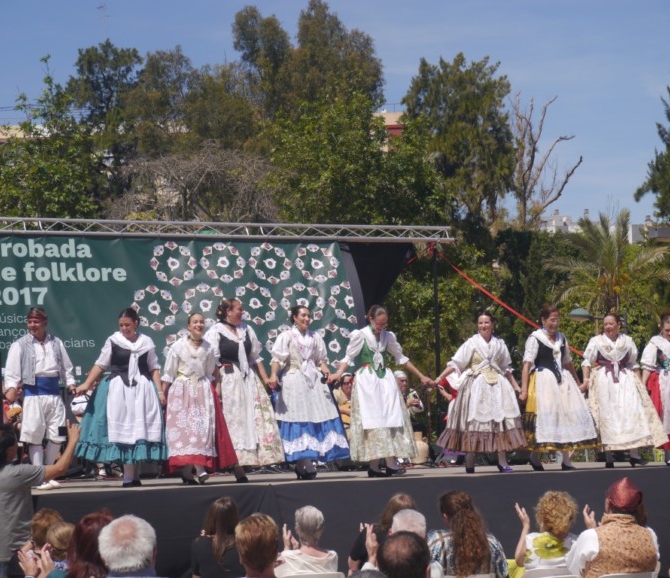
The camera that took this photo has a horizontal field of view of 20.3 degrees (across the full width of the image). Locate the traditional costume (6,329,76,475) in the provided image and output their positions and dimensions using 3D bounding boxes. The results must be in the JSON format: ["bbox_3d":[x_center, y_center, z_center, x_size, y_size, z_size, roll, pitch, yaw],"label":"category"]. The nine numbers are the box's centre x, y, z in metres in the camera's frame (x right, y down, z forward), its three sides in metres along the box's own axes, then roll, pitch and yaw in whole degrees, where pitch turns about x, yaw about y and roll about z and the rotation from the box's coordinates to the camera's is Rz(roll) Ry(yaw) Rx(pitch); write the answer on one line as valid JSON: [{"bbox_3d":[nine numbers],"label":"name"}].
[{"bbox_3d":[-2.684,1.031,16.974,0.589,1.308,0.368,0,-4,-14],"label":"traditional costume"}]

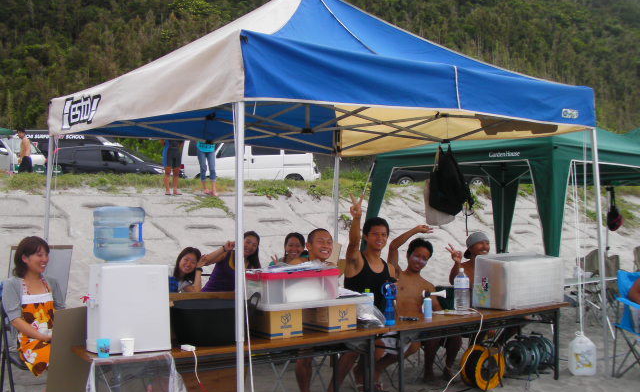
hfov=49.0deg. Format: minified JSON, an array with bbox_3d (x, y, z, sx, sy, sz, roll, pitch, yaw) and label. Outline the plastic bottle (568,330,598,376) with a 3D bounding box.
[{"bbox_3d":[2.060,1.240,5.520,0.215,0.335,0.190,0,0,18],"label":"plastic bottle"}]

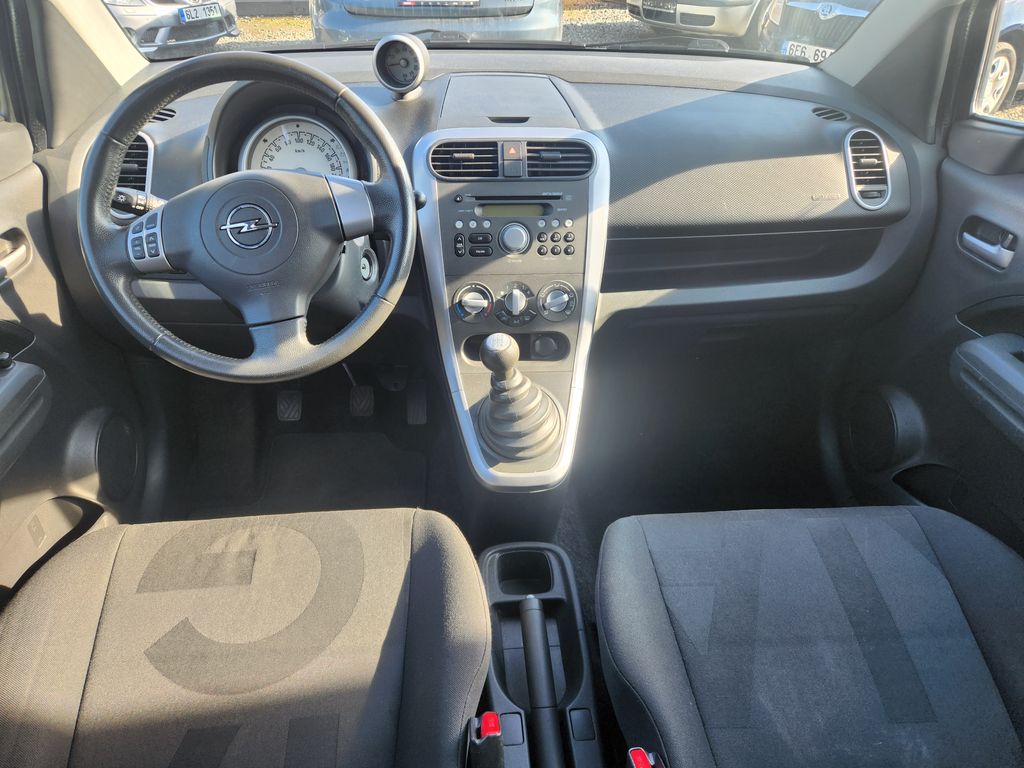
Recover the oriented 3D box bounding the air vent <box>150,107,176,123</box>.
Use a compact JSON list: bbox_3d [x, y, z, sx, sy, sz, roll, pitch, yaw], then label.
[{"bbox_3d":[-0.534,-0.407,1.030,0.054,0.032,0.020,-1,-11,-4],"label":"air vent"}]

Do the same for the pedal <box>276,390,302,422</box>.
[{"bbox_3d":[-0.448,0.045,1.370,0.050,0.064,0.030,-1,-1,-4],"label":"pedal"}]

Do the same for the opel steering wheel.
[{"bbox_3d":[-0.300,-0.189,0.801,0.370,0.370,0.100,-11,10,-4],"label":"opel steering wheel"}]

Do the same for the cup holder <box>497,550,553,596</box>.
[{"bbox_3d":[0.018,0.284,0.952,0.077,0.062,0.077,-1,34,-4],"label":"cup holder"}]

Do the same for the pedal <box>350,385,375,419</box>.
[{"bbox_3d":[-0.303,0.035,1.380,0.050,0.066,0.030,-1,-1,-4],"label":"pedal"}]

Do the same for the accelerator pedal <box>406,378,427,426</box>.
[{"bbox_3d":[-0.197,0.040,1.410,0.042,0.092,0.030,-1,-6,-4],"label":"accelerator pedal"}]

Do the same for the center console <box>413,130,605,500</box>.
[{"bbox_3d":[0.010,-0.114,0.899,0.275,0.385,0.350,-1,34,-4],"label":"center console"}]

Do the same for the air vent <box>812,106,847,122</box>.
[{"bbox_3d":[0.506,-0.430,1.085,0.054,0.032,0.020,-1,-11,-4],"label":"air vent"}]

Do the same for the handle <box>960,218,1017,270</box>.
[{"bbox_3d":[0.679,-0.199,0.970,0.032,0.052,0.105,-1,26,-4],"label":"handle"}]

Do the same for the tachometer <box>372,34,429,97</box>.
[{"bbox_3d":[-0.173,-0.495,1.055,0.080,0.090,0.055,9,28,11],"label":"tachometer"}]

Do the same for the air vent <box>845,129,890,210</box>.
[{"bbox_3d":[0.539,-0.325,1.030,0.062,0.124,0.035,-7,13,1],"label":"air vent"}]

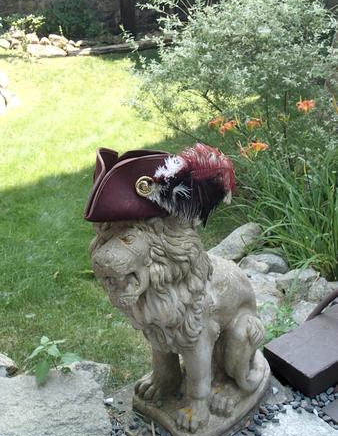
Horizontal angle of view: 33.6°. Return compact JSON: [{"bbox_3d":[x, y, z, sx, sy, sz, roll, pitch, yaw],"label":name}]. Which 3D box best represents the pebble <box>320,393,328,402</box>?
[{"bbox_3d":[0.467,0.539,1.680,0.026,0.018,0.022,0,24,0],"label":"pebble"}]

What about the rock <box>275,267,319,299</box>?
[{"bbox_3d":[0.506,0.260,2.220,0.175,0.110,0.130,0,24,0],"label":"rock"}]

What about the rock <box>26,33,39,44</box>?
[{"bbox_3d":[-2.489,-3.274,10.200,0.240,0.210,0.220,0,24,0],"label":"rock"}]

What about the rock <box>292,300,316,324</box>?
[{"bbox_3d":[0.498,0.346,2.070,0.110,0.090,0.100,0,24,0],"label":"rock"}]

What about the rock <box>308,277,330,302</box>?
[{"bbox_3d":[0.597,0.284,2.220,0.100,0.090,0.090,0,24,0],"label":"rock"}]

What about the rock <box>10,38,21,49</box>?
[{"bbox_3d":[-2.744,-3.120,10.000,0.190,0.190,0.180,0,24,0],"label":"rock"}]

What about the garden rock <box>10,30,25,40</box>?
[{"bbox_3d":[-2.763,-3.346,10.200,0.260,0.170,0.220,0,24,0],"label":"garden rock"}]

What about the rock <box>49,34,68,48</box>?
[{"bbox_3d":[-2.005,-3.221,10.150,0.370,0.250,0.280,0,24,0],"label":"rock"}]

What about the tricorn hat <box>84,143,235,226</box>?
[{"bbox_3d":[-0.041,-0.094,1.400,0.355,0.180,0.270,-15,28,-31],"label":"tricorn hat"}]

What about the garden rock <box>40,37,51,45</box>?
[{"bbox_3d":[-2.230,-3.187,10.100,0.180,0.140,0.160,0,24,0],"label":"garden rock"}]

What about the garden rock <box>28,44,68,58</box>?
[{"bbox_3d":[-2.135,-2.920,9.750,0.700,0.220,0.420,0,24,0],"label":"garden rock"}]

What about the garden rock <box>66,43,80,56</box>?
[{"bbox_3d":[-1.708,-3.013,10.000,0.250,0.190,0.220,0,24,0],"label":"garden rock"}]

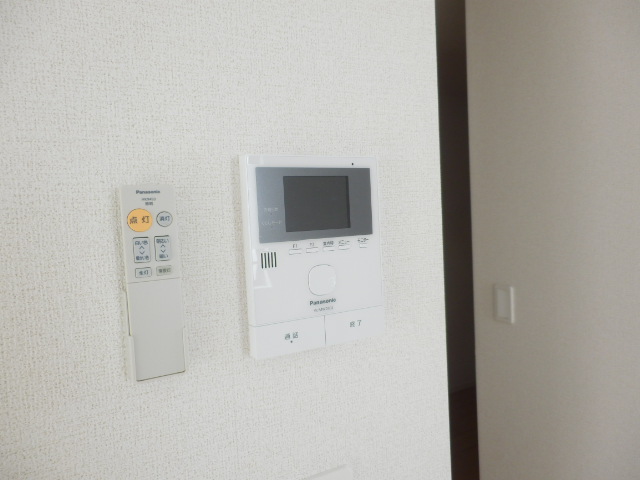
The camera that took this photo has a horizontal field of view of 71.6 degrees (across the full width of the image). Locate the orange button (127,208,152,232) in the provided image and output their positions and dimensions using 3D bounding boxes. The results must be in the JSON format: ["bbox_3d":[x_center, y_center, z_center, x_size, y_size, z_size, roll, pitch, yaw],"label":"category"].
[{"bbox_3d":[-0.144,-0.016,0.353,0.019,0.019,0.003,-4,3,-24],"label":"orange button"}]

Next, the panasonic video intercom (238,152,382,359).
[{"bbox_3d":[-0.005,0.012,0.426,0.133,0.179,0.024,-4,3,-24],"label":"panasonic video intercom"}]

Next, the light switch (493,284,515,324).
[{"bbox_3d":[0.586,0.203,1.417,0.011,0.120,0.070,-4,3,-24],"label":"light switch"}]

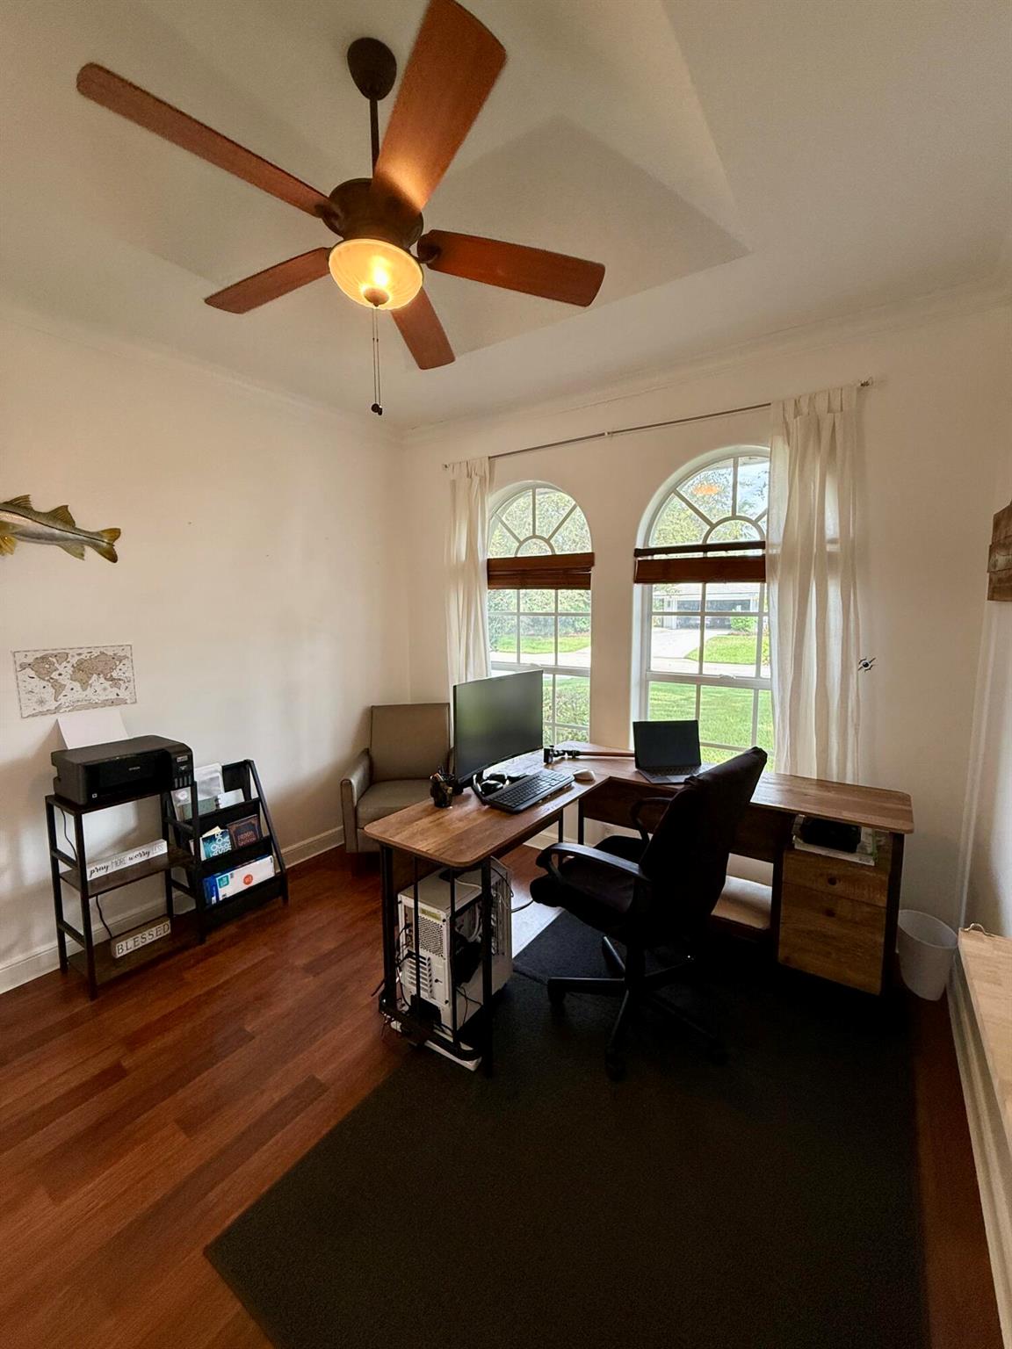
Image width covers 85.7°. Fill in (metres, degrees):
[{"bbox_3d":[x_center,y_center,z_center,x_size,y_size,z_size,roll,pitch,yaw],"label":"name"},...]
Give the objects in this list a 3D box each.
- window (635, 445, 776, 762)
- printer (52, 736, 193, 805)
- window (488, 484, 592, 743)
[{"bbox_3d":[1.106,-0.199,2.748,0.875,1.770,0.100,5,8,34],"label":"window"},{"bbox_3d":[-1.574,0.383,2.256,0.333,0.172,0.382,5,8,35],"label":"printer"},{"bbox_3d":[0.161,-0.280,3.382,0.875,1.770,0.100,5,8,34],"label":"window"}]

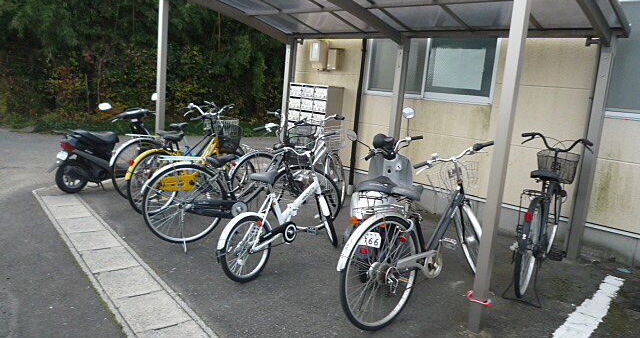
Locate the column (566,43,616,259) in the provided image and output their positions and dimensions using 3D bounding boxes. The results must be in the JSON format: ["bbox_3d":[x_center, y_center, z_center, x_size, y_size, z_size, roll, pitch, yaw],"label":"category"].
[{"bbox_3d":[2.399,-0.149,4.065,0.095,1.930,0.090,12,13,42],"label":"column"}]

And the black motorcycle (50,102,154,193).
[{"bbox_3d":[-2.625,-0.327,5.855,0.620,1.100,1.620,11,12,33],"label":"black motorcycle"}]

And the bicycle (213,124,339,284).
[{"bbox_3d":[-0.267,0.264,3.765,0.520,1.060,1.500,12,13,37],"label":"bicycle"}]

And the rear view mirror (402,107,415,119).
[{"bbox_3d":[0.751,-0.471,3.920,0.105,0.105,0.035,6,11,8],"label":"rear view mirror"}]

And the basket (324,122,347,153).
[{"bbox_3d":[0.137,-0.353,5.271,0.350,0.260,0.270,10,12,28],"label":"basket"}]

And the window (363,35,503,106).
[{"bbox_3d":[1.204,-1.302,5.208,1.655,1.012,0.090,14,14,41],"label":"window"}]

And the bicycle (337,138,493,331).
[{"bbox_3d":[0.704,0.402,3.180,1.700,1.090,0.540,-5,14,-41],"label":"bicycle"}]

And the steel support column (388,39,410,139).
[{"bbox_3d":[0.932,-0.528,5.642,0.080,2.100,0.090,13,13,41],"label":"steel support column"}]

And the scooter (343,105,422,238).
[{"bbox_3d":[0.508,0.201,3.962,0.640,1.200,1.660,7,11,15],"label":"scooter"}]

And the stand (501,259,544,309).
[{"bbox_3d":[1.420,0.771,3.213,0.275,0.300,0.120,11,13,33],"label":"stand"}]

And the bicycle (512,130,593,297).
[{"bbox_3d":[1.753,0.335,3.599,0.570,1.060,1.780,11,13,33],"label":"bicycle"}]

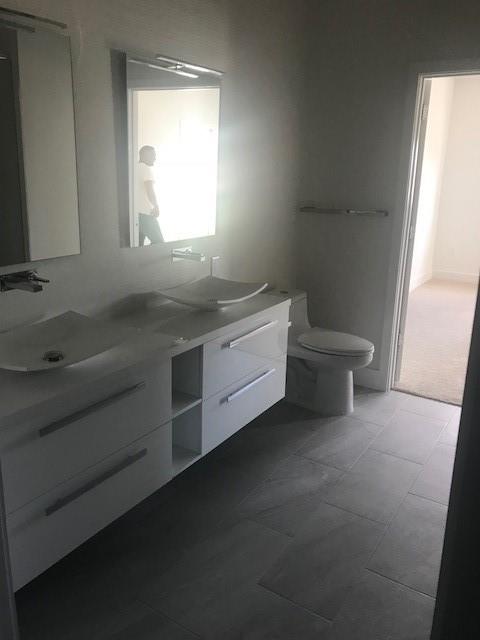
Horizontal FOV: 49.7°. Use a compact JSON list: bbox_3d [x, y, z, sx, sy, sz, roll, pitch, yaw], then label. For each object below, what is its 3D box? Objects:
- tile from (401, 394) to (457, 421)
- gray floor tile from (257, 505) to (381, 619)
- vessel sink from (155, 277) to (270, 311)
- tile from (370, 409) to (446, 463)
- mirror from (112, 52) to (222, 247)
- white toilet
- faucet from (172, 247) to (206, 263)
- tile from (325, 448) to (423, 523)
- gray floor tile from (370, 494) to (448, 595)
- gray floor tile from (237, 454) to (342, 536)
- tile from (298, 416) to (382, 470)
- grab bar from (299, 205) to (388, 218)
[{"bbox_3d":[1.254,0.591,3.449,0.305,0.010,0.282,11,19,31],"label":"tile"},{"bbox_3d":[0.361,0.952,2.106,0.305,0.010,0.608,11,19,31],"label":"gray floor tile"},{"bbox_3d":[-0.130,-0.124,2.611,0.370,0.105,0.460,11,19,31],"label":"vessel sink"},{"bbox_3d":[1.014,0.688,3.088,0.305,0.010,0.608,11,19,31],"label":"tile"},{"bbox_3d":[-0.328,-0.792,2.525,0.025,0.808,0.774,11,19,31],"label":"mirror"},{"bbox_3d":[0.495,0.203,3.467,0.755,0.690,0.390,11,19,31],"label":"white toilet"},{"bbox_3d":[-0.261,-0.327,2.607,0.210,0.080,0.060,11,19,31],"label":"faucet"},{"bbox_3d":[0.688,0.820,2.597,0.305,0.010,0.608,11,19,31],"label":"tile"},{"bbox_3d":[0.784,0.937,2.194,0.305,0.010,0.608,11,19,31],"label":"gray floor tile"},{"bbox_3d":[0.272,0.832,2.519,0.305,0.010,0.608,11,19,31],"label":"gray floor tile"},{"bbox_3d":[0.598,0.700,3.010,0.305,0.010,0.608,11,19,31],"label":"tile"},{"bbox_3d":[0.703,-0.745,3.548,0.639,0.035,0.075,11,19,31],"label":"grab bar"}]

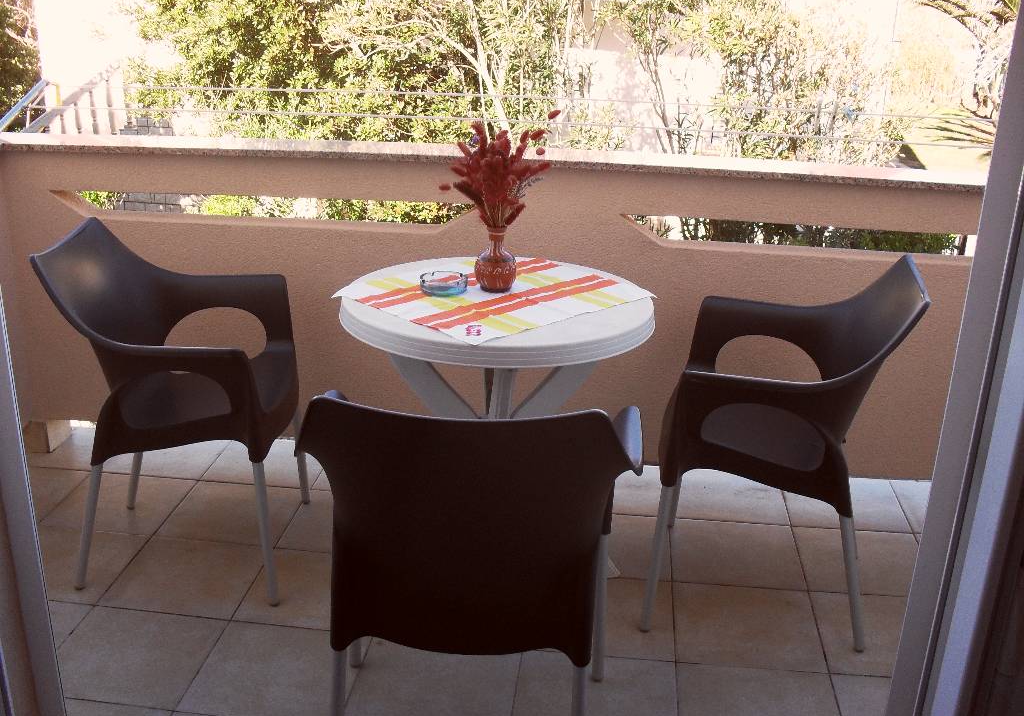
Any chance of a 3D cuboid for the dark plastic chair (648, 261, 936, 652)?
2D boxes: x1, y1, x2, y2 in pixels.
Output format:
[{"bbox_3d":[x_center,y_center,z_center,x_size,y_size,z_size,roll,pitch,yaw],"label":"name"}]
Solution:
[{"bbox_3d":[0.615,0.183,2.394,0.515,0.815,0.590,7,21,13],"label":"dark plastic chair"}]

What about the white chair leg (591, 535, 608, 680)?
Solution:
[{"bbox_3d":[0.183,0.514,2.108,0.026,0.366,0.026,2,24,3],"label":"white chair leg"}]

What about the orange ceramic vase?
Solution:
[{"bbox_3d":[-0.027,-0.224,2.331,0.095,0.141,0.095,4,20,5],"label":"orange ceramic vase"}]

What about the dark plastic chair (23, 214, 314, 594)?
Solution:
[{"bbox_3d":[-0.789,0.101,2.500,0.515,0.815,0.590,1,20,-3],"label":"dark plastic chair"}]

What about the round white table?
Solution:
[{"bbox_3d":[-0.036,0.197,2.438,0.700,0.720,0.700,2,20,-1],"label":"round white table"}]

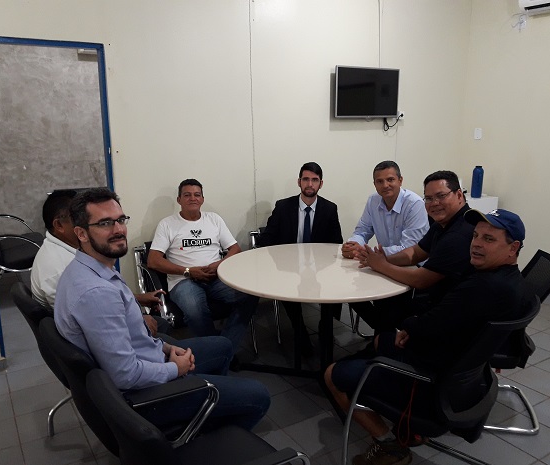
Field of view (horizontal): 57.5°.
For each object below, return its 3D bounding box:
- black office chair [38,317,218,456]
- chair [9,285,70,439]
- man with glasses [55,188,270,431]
[{"bbox_3d":[-0.553,0.763,2.030,0.600,0.880,0.570,-8,14,-31],"label":"black office chair"},{"bbox_3d":[-0.900,0.657,2.461,0.600,0.870,0.570,-8,14,-31],"label":"chair"},{"bbox_3d":[-0.441,0.497,2.034,0.840,1.350,0.600,-6,13,-25],"label":"man with glasses"}]

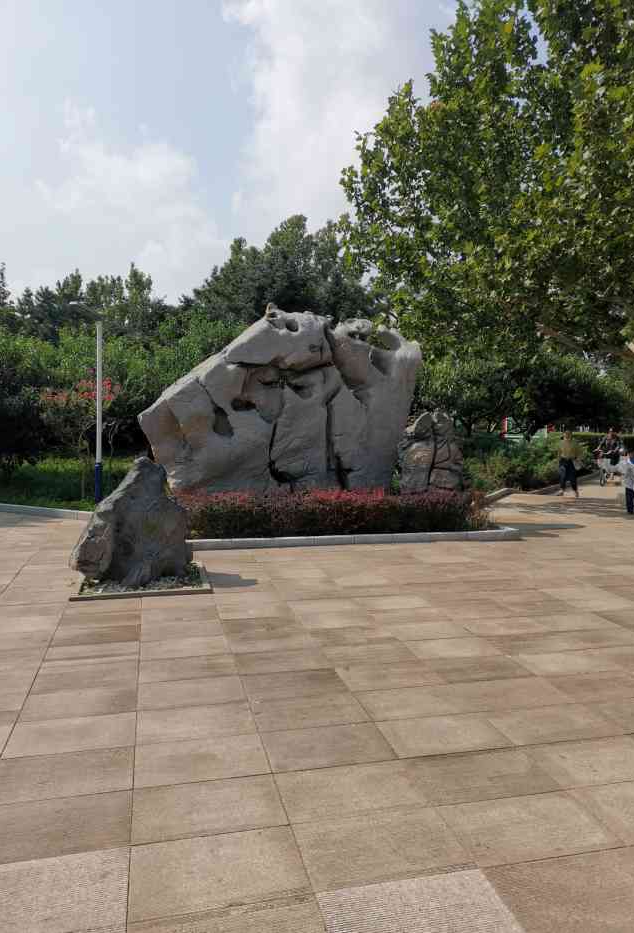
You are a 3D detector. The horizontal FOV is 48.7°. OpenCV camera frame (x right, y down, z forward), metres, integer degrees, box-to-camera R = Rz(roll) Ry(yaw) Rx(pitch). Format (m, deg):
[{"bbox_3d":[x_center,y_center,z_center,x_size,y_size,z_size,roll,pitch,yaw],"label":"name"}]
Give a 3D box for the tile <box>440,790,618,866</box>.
[{"bbox_3d":[0.820,1.417,2.740,0.600,0.050,0.400,-1,4,-13],"label":"tile"}]

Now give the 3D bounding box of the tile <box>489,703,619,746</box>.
[{"bbox_3d":[1.218,1.353,3.655,0.600,0.050,0.400,-1,4,-13],"label":"tile"}]

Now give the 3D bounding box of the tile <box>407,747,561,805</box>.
[{"bbox_3d":[0.739,1.427,3.205,0.607,0.040,0.406,0,4,-13],"label":"tile"}]

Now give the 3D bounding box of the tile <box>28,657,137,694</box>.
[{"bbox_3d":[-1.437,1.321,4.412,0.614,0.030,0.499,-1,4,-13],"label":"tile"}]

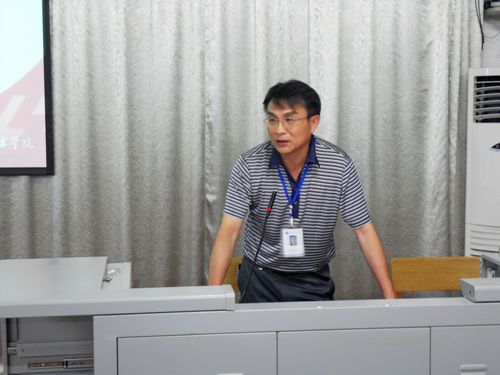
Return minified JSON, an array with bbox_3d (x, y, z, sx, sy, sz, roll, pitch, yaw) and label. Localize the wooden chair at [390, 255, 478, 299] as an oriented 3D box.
[{"bbox_3d":[0.790,0.722,3.852,0.410,0.820,0.460,0,5,-4],"label":"wooden chair"}]

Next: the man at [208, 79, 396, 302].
[{"bbox_3d":[0.178,0.413,3.215,0.640,1.560,0.500,0,5,1],"label":"man"}]

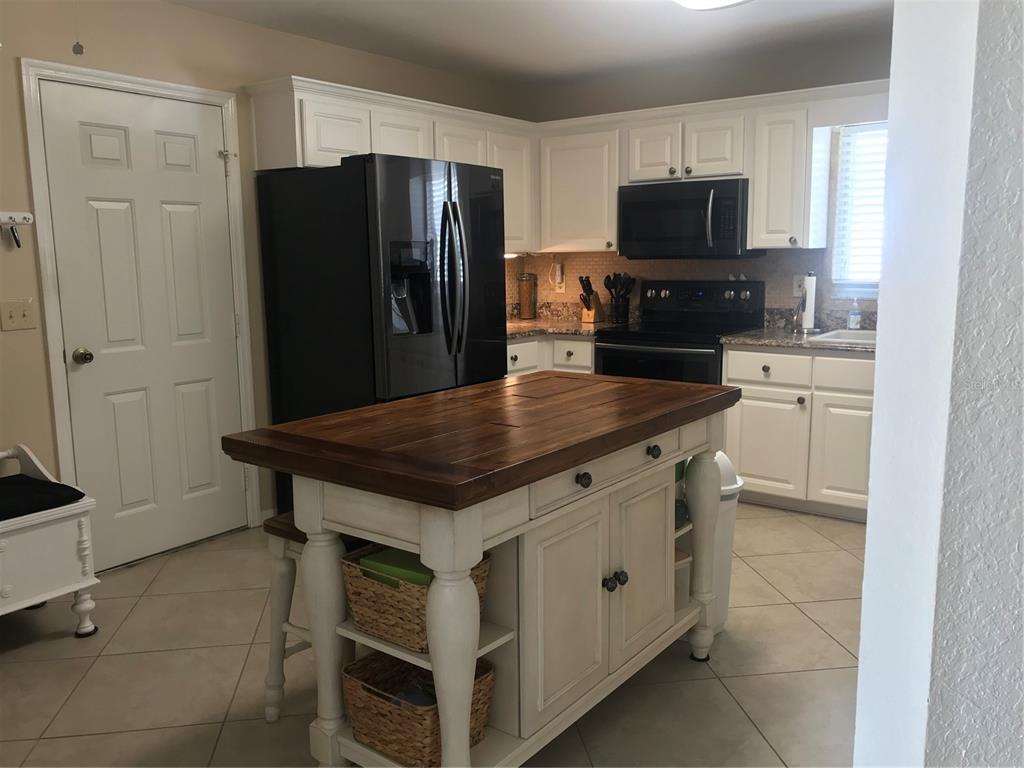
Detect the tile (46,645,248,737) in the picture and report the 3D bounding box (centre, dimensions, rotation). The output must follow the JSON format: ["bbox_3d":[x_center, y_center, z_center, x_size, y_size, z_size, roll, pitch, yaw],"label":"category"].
[{"bbox_3d":[-1.133,0.973,2.650,0.500,0.010,0.500,-2,9,-8],"label":"tile"}]

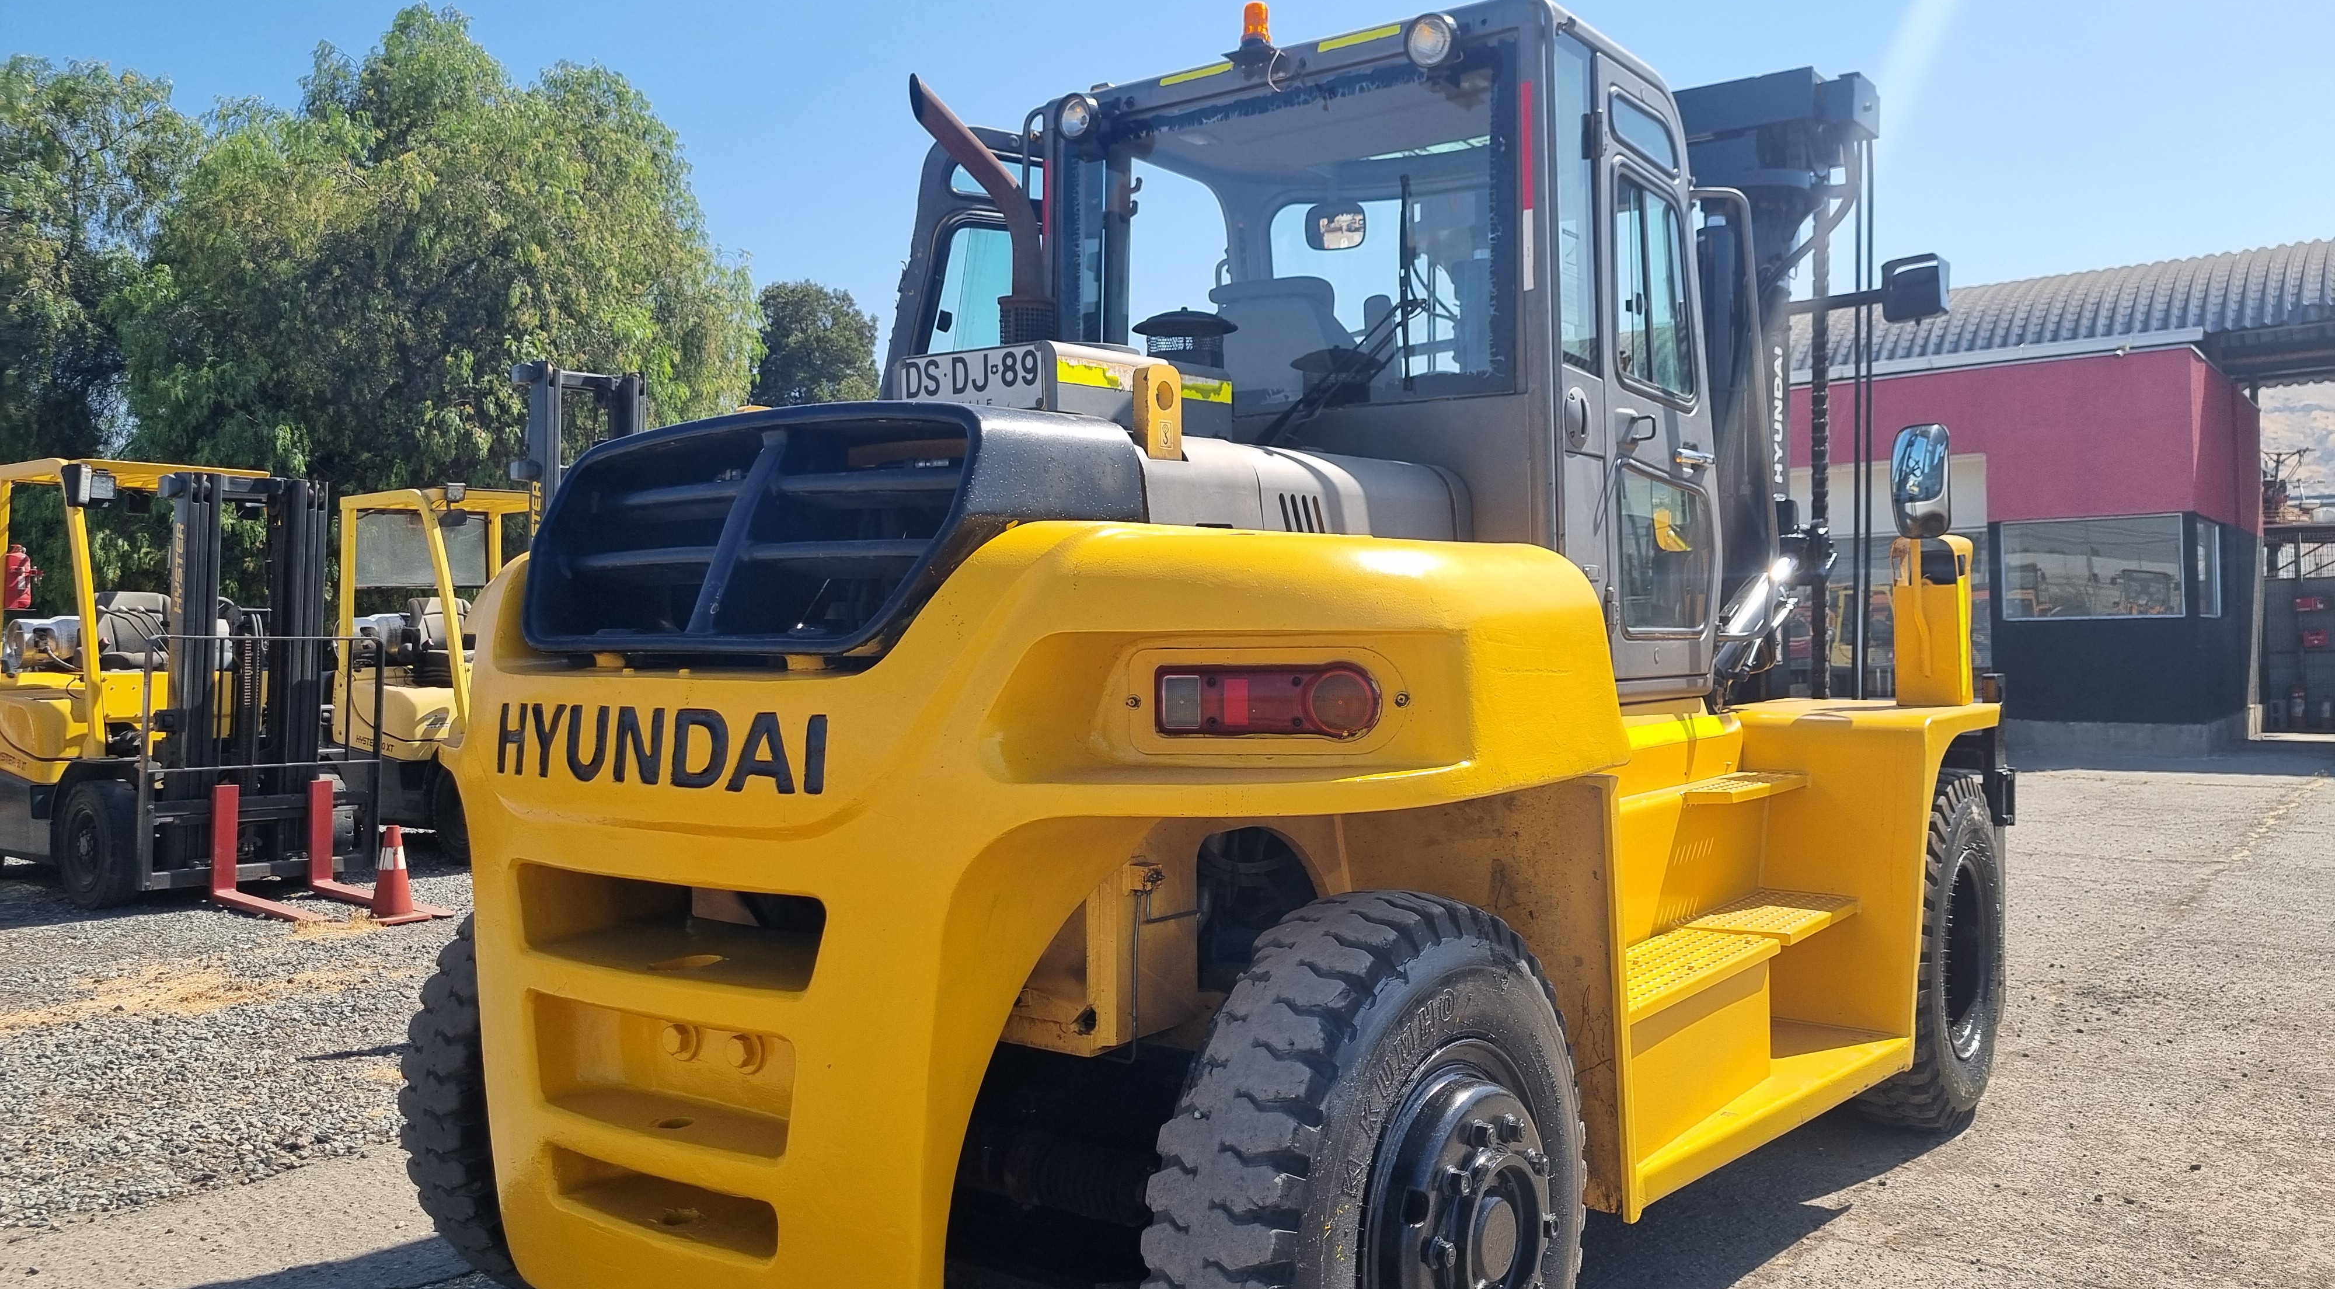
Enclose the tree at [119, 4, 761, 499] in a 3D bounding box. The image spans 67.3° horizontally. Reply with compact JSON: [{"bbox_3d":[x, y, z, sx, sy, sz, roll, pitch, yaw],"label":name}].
[{"bbox_3d":[-7.900,-2.700,19.200,6.800,7.900,6.600,0,0,-22],"label":"tree"}]

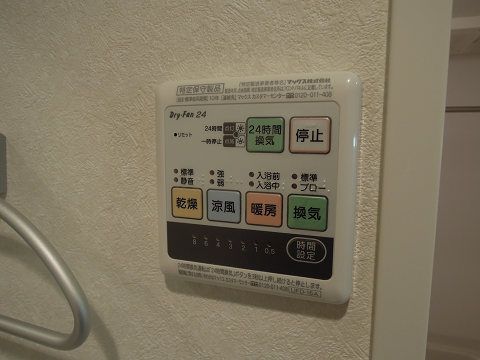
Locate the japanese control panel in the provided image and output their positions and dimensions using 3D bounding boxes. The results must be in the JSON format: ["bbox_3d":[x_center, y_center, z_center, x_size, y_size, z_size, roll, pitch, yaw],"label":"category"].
[{"bbox_3d":[0.005,0.005,0.188,0.116,0.120,0.017,3,8,18],"label":"japanese control panel"}]

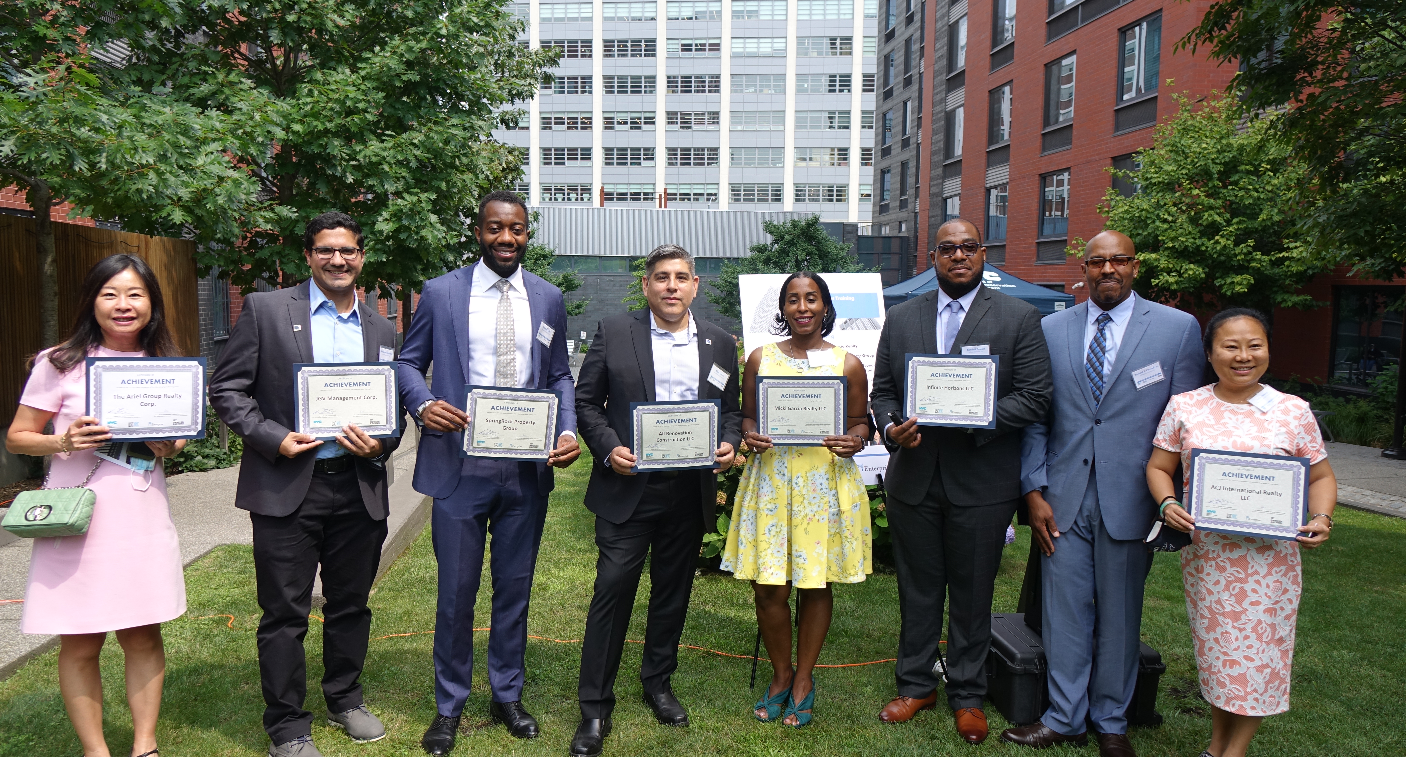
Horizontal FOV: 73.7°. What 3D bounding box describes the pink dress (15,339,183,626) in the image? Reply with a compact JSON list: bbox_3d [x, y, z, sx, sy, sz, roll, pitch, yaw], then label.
[{"bbox_3d":[-1.775,0.335,2.790,0.440,0.830,0.310,-3,6,-37],"label":"pink dress"}]

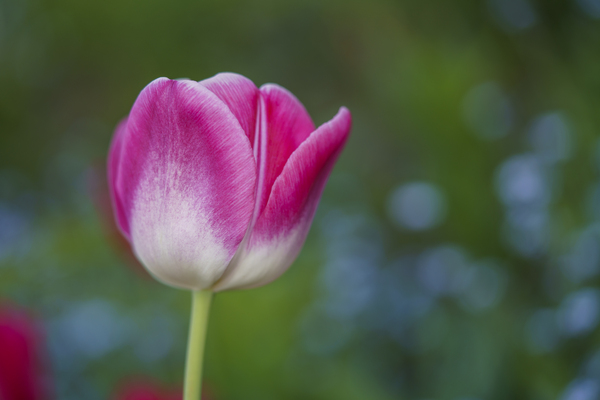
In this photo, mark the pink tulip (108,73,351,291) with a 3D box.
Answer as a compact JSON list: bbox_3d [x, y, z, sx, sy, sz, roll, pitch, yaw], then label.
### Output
[{"bbox_3d":[-0.021,-0.005,0.440,0.068,0.062,0.063,3,4,0],"label":"pink tulip"}]

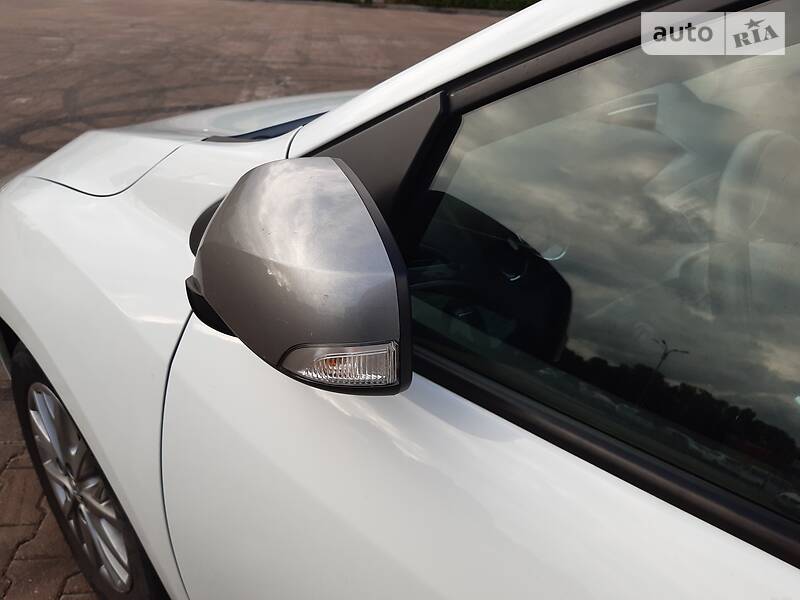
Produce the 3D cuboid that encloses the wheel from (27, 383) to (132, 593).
[{"bbox_3d":[-0.571,0.341,1.235,0.435,0.435,0.185,26,34,35],"label":"wheel"}]

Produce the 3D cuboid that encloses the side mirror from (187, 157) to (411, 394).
[{"bbox_3d":[-0.086,-0.034,0.465,0.120,0.155,0.220,-7,30,-23],"label":"side mirror"}]

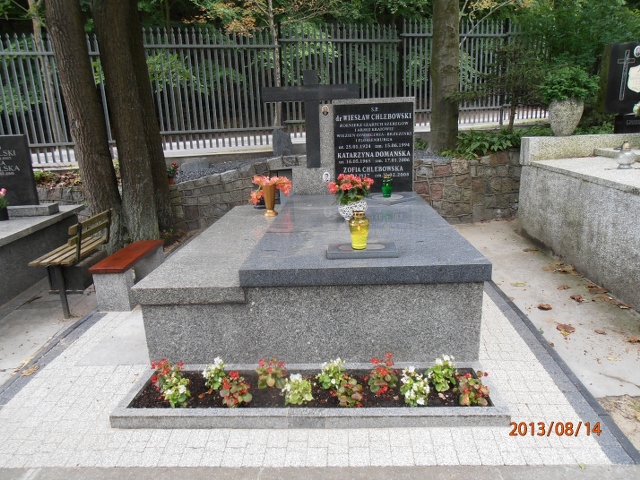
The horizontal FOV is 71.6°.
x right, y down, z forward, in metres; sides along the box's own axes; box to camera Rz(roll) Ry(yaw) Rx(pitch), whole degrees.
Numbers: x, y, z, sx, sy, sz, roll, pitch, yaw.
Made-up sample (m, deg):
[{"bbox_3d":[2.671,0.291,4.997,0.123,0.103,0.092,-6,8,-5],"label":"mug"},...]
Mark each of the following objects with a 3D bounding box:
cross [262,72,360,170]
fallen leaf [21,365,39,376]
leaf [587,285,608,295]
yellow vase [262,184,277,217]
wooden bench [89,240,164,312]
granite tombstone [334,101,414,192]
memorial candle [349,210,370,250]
[{"bbox_3d":[-0.093,-1.398,5.205,1.100,1.105,0.120,-1,15,3],"label":"cross"},{"bbox_3d":[-1.878,0.842,2.885,0.110,0.025,0.100,-13,18,-35],"label":"fallen leaf"},{"bbox_3d":[2.335,0.412,3.727,0.165,0.030,0.130,8,17,32],"label":"leaf"},{"bbox_3d":[-0.537,-0.428,4.778,0.145,0.335,0.145,-1,15,3],"label":"yellow vase"},{"bbox_3d":[-1.704,0.308,4.048,0.285,0.385,0.890,-1,15,3],"label":"wooden bench"},{"bbox_3d":[0.635,-1.071,5.221,0.900,1.020,0.035,-1,15,3],"label":"granite tombstone"},{"bbox_3d":[0.255,-0.070,2.868,0.130,0.252,0.130,-1,15,3],"label":"memorial candle"}]

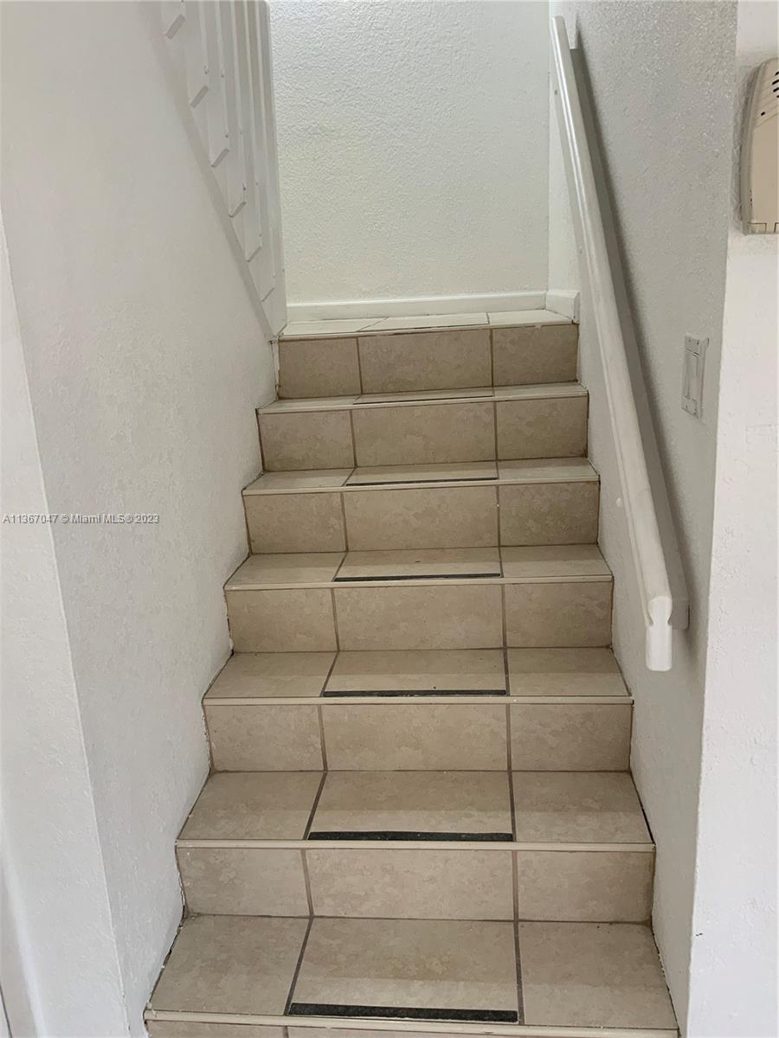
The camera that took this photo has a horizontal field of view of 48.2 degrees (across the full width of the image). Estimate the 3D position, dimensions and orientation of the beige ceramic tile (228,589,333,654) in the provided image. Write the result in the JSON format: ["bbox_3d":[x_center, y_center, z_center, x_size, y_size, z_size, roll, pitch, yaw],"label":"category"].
[{"bbox_3d":[-0.284,0.269,2.292,0.278,0.175,0.010,-2,16,7],"label":"beige ceramic tile"}]

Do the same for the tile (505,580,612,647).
[{"bbox_3d":[0.432,0.243,2.208,0.270,0.175,0.010,-2,16,7],"label":"tile"}]

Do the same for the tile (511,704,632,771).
[{"bbox_3d":[0.417,0.500,2.000,0.270,0.173,0.010,-2,16,7],"label":"tile"}]

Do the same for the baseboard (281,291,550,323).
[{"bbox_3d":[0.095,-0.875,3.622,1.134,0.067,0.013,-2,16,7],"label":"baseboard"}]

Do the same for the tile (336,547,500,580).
[{"bbox_3d":[0.080,0.123,2.266,0.413,0.012,0.246,-2,16,7],"label":"tile"}]

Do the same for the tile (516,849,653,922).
[{"bbox_3d":[0.386,0.730,1.731,0.261,0.166,0.012,-2,16,7],"label":"tile"}]

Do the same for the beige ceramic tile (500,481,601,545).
[{"bbox_3d":[0.447,-0.013,2.415,0.270,0.176,0.010,-2,16,7],"label":"beige ceramic tile"}]

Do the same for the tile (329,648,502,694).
[{"bbox_3d":[0.069,0.383,2.149,0.426,0.010,0.254,-2,16,7],"label":"tile"}]

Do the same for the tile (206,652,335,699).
[{"bbox_3d":[-0.285,0.390,2.157,0.272,0.010,0.257,-2,16,7],"label":"tile"}]

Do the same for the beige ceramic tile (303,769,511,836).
[{"bbox_3d":[0.052,0.629,1.909,0.421,0.010,0.257,-2,16,7],"label":"beige ceramic tile"}]

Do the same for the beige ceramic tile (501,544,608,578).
[{"bbox_3d":[0.431,0.112,2.283,0.264,0.010,0.253,-2,16,7],"label":"beige ceramic tile"}]

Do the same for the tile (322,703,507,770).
[{"bbox_3d":[0.061,0.512,2.042,0.426,0.173,0.010,-2,16,7],"label":"tile"}]

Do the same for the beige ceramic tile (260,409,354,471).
[{"bbox_3d":[-0.249,-0.244,2.668,0.272,0.172,0.010,-2,16,7],"label":"beige ceramic tile"}]

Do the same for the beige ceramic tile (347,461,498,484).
[{"bbox_3d":[0.097,-0.129,2.526,0.421,0.010,0.254,-2,16,7],"label":"beige ceramic tile"}]

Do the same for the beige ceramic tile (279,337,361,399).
[{"bbox_3d":[-0.231,-0.501,2.870,0.265,0.178,0.010,-2,16,7],"label":"beige ceramic tile"}]

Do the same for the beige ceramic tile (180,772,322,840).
[{"bbox_3d":[-0.300,0.641,1.949,0.272,0.010,0.257,-2,16,7],"label":"beige ceramic tile"}]

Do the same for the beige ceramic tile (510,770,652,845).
[{"bbox_3d":[0.393,0.607,1.827,0.261,0.012,0.251,-2,16,7],"label":"beige ceramic tile"}]

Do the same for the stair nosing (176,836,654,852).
[{"bbox_3d":[0.035,0.655,1.740,0.956,0.015,0.016,-2,16,7],"label":"stair nosing"}]

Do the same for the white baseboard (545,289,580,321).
[{"bbox_3d":[0.618,-0.771,3.116,0.013,0.066,0.924,-2,15,7],"label":"white baseboard"}]

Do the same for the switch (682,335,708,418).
[{"bbox_3d":[0.425,-0.199,1.215,0.008,0.113,0.113,-2,15,7],"label":"switch"}]

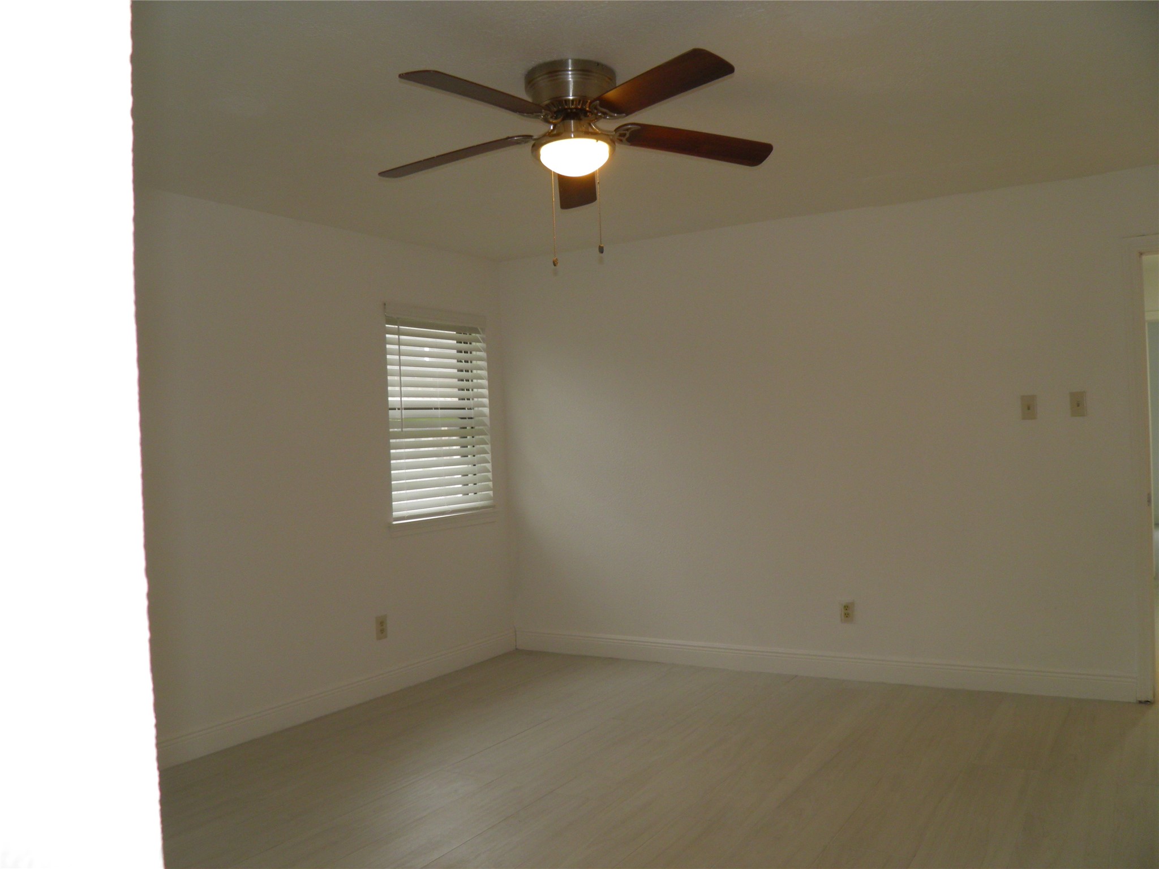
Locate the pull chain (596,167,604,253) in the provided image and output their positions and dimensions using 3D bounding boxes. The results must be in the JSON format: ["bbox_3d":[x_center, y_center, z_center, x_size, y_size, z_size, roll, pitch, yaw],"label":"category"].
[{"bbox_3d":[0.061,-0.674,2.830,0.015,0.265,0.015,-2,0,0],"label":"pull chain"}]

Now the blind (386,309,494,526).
[{"bbox_3d":[-0.792,-0.101,5.440,0.060,1.110,0.870,-2,0,33],"label":"blind"}]

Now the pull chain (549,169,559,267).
[{"bbox_3d":[-0.079,-0.681,2.930,0.015,0.310,0.015,-2,0,0],"label":"pull chain"}]

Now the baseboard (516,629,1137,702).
[{"bbox_3d":[1.070,1.223,5.070,3.380,0.133,0.015,-2,0,29],"label":"baseboard"}]

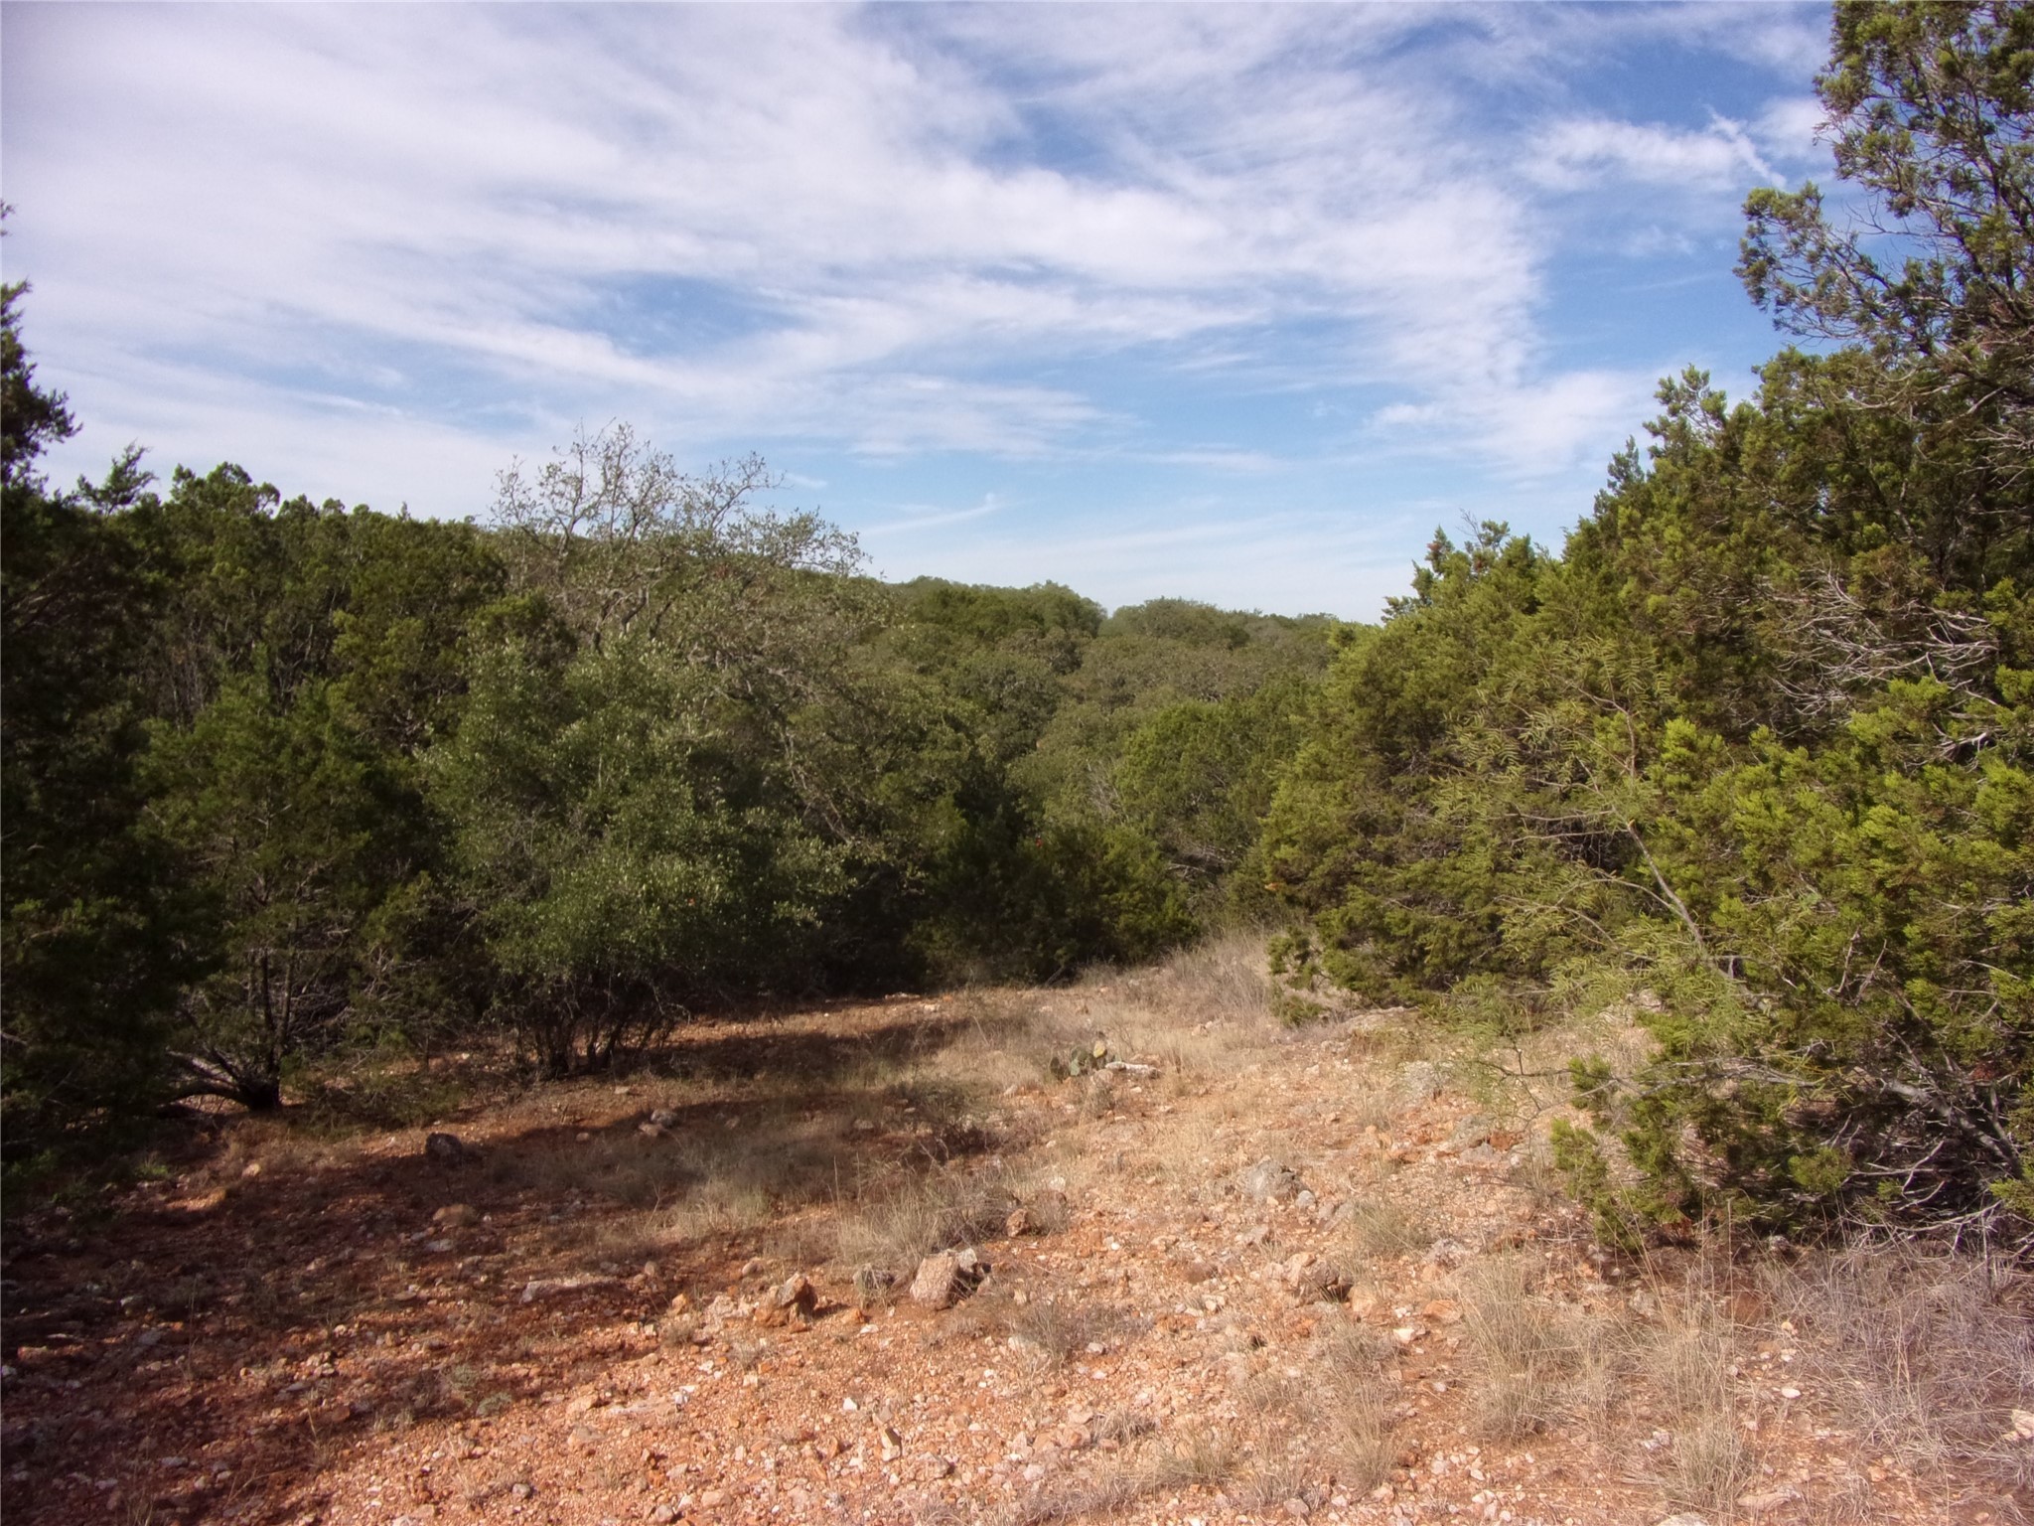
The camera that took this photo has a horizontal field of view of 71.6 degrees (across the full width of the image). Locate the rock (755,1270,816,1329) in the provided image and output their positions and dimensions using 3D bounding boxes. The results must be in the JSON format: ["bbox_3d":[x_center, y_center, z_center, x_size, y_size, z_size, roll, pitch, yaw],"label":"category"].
[{"bbox_3d":[-0.730,1.695,4.450,0.200,0.145,0.165,0,2,-9],"label":"rock"}]

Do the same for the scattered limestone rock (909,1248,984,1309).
[{"bbox_3d":[-0.231,1.679,4.600,0.235,0.170,0.190,0,2,-3],"label":"scattered limestone rock"}]

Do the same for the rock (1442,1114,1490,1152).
[{"bbox_3d":[2.034,1.680,6.400,0.220,0.130,0.180,1,2,18],"label":"rock"}]

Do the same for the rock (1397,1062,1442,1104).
[{"bbox_3d":[2.024,1.604,7.100,0.230,0.165,0.200,1,2,16],"label":"rock"}]

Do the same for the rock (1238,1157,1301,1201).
[{"bbox_3d":[1.048,1.727,5.850,0.250,0.145,0.200,0,2,10],"label":"rock"}]

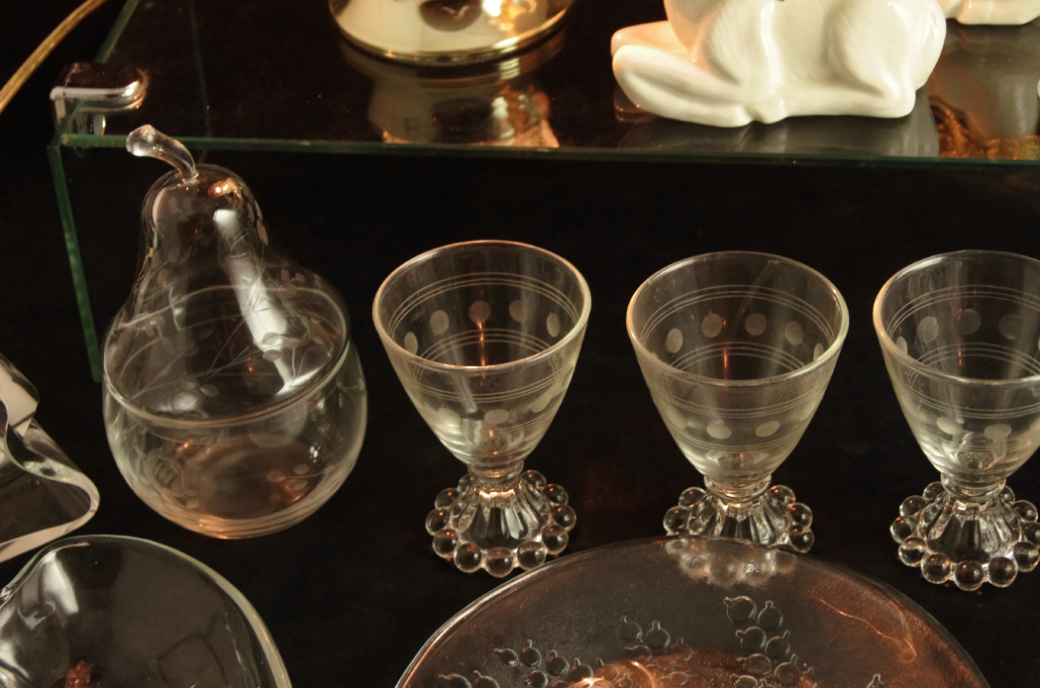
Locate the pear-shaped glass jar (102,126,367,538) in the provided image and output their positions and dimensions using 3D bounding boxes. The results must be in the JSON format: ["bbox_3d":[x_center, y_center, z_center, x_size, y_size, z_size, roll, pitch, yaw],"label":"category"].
[{"bbox_3d":[-0.098,-0.008,0.771,0.088,0.150,0.088,-4,38,0],"label":"pear-shaped glass jar"}]

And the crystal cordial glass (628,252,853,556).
[{"bbox_3d":[0.070,0.028,0.755,0.068,0.094,0.068,-4,38,0],"label":"crystal cordial glass"}]

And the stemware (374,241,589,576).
[{"bbox_3d":[-0.009,0.025,0.767,0.068,0.094,0.068,-4,38,0],"label":"stemware"}]

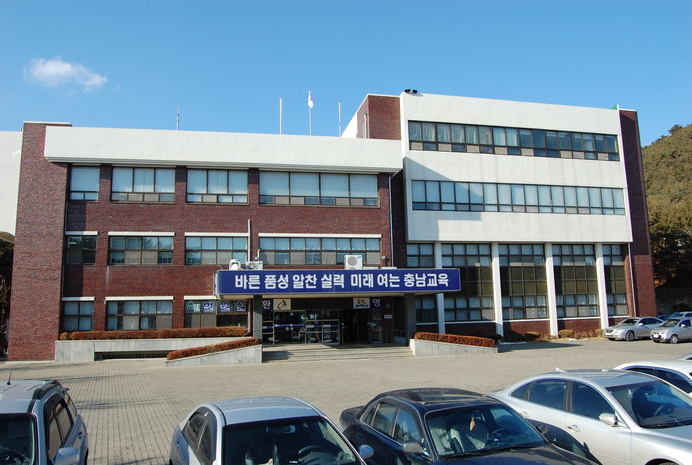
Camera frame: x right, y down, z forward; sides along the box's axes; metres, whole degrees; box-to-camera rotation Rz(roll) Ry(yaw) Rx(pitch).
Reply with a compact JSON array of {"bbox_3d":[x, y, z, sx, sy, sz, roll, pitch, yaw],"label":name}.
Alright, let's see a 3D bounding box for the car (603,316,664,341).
[{"bbox_3d":[18.954,6.257,34.069,4.750,1.450,1.820,1,-8,-18],"label":"car"}]

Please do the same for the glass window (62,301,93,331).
[{"bbox_3d":[-14.669,4.535,28.650,1.685,1.717,0.120,1,-7,-12],"label":"glass window"}]

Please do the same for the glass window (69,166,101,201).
[{"bbox_3d":[-14.751,-2.764,29.580,1.710,2.126,0.120,1,-7,-12],"label":"glass window"}]

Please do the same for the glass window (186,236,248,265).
[{"bbox_3d":[-7.533,1.055,30.743,3.597,1.654,0.120,1,-7,-12],"label":"glass window"}]

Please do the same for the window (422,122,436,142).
[{"bbox_3d":[5.631,-6.732,35.292,1.048,1.465,0.120,0,-8,-12],"label":"window"}]

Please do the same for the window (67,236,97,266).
[{"bbox_3d":[-14.938,0.979,29.661,1.661,1.740,0.150,1,-9,-12],"label":"window"}]

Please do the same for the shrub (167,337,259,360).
[{"bbox_3d":[-6.261,5.509,24.946,4.160,0.891,0.650,0,-8,-12],"label":"shrub"}]

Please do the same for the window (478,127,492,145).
[{"bbox_3d":[9.954,-6.883,37.363,1.050,1.418,0.100,1,-9,-12],"label":"window"}]

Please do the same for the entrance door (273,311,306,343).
[{"bbox_3d":[-3.489,5.805,32.387,2.001,2.040,0.120,1,-7,-12],"label":"entrance door"}]

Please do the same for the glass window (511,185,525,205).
[{"bbox_3d":[11.826,-2.559,36.042,1.020,1.457,0.120,0,-8,-12],"label":"glass window"}]

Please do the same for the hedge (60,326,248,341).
[{"bbox_3d":[-10.592,5.692,29.466,9.800,0.520,0.750,0,-8,-11],"label":"hedge"}]

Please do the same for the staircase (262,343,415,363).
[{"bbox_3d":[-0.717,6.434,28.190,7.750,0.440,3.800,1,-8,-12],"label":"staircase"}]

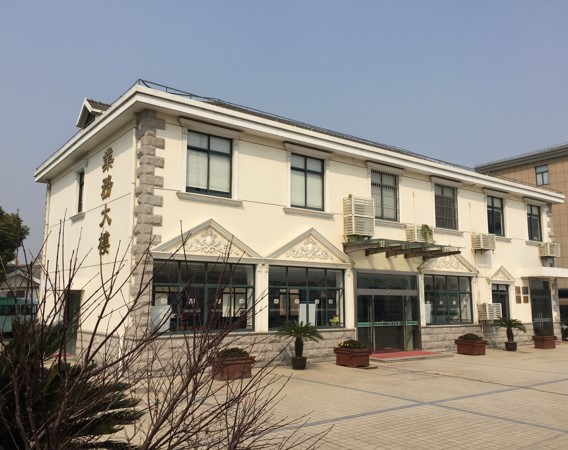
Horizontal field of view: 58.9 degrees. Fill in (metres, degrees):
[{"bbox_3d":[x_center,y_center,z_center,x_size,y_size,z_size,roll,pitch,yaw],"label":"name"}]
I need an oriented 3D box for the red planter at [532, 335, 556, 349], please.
[{"bbox_3d":[10.659,4.794,20.635,0.850,0.500,0.520,7,-11,-35],"label":"red planter"}]

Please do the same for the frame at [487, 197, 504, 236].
[{"bbox_3d":[9.614,-0.383,22.743,1.345,1.718,0.120,7,-10,-36],"label":"frame"}]

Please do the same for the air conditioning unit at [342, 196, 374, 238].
[{"bbox_3d":[2.558,-0.215,17.030,1.030,1.335,0.450,7,-10,-36],"label":"air conditioning unit"}]

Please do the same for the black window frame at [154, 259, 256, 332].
[{"bbox_3d":[-2.021,1.908,13.213,3.004,1.841,0.120,7,-11,-35],"label":"black window frame"}]

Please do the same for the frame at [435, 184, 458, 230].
[{"bbox_3d":[7.234,-0.778,22.412,1.600,1.920,0.120,6,-10,-37],"label":"frame"}]

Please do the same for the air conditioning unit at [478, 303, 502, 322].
[{"bbox_3d":[8.356,3.514,20.280,1.000,0.630,0.420,7,-11,-35],"label":"air conditioning unit"}]

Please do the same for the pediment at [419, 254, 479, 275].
[{"bbox_3d":[6.624,1.404,20.060,3.782,1.222,0.180,7,-10,-36],"label":"pediment"}]

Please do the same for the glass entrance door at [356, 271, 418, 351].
[{"bbox_3d":[3.708,3.066,17.828,3.366,2.804,0.120,7,-10,-36],"label":"glass entrance door"}]

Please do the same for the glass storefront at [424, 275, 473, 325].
[{"bbox_3d":[6.342,2.865,19.188,2.897,1.841,0.120,7,-11,-35],"label":"glass storefront"}]

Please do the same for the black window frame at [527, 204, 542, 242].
[{"bbox_3d":[13.584,-0.081,27.274,1.450,1.930,0.120,6,-10,-37],"label":"black window frame"}]

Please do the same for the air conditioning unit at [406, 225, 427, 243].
[{"bbox_3d":[5.106,0.400,18.875,1.000,0.600,0.450,7,-10,-36],"label":"air conditioning unit"}]

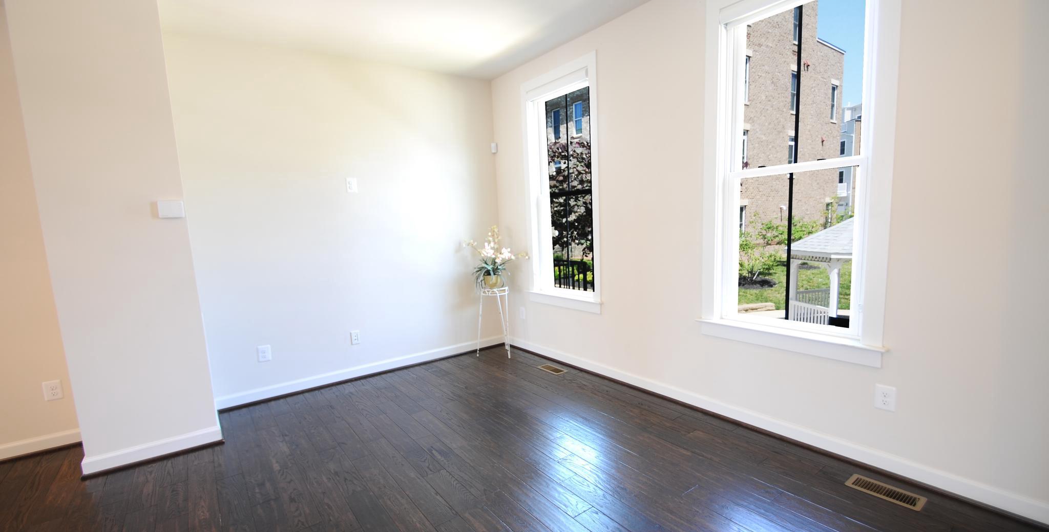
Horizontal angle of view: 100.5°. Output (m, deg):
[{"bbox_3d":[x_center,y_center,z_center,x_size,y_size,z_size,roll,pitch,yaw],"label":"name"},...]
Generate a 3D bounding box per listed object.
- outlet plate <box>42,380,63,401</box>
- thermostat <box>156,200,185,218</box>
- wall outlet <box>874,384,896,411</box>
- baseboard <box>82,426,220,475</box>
[{"bbox_3d":[-3.050,0.808,2.825,0.078,0.121,0.010,-7,8,-34],"label":"outlet plate"},{"bbox_3d":[-2.115,-0.339,2.619,0.120,0.100,0.028,-7,8,-33],"label":"thermostat"},{"bbox_3d":[1.788,0.655,2.165,0.010,0.119,0.076,-8,8,-38],"label":"wall outlet"},{"bbox_3d":[-2.247,1.121,2.663,0.666,0.092,0.020,-7,8,-32],"label":"baseboard"}]

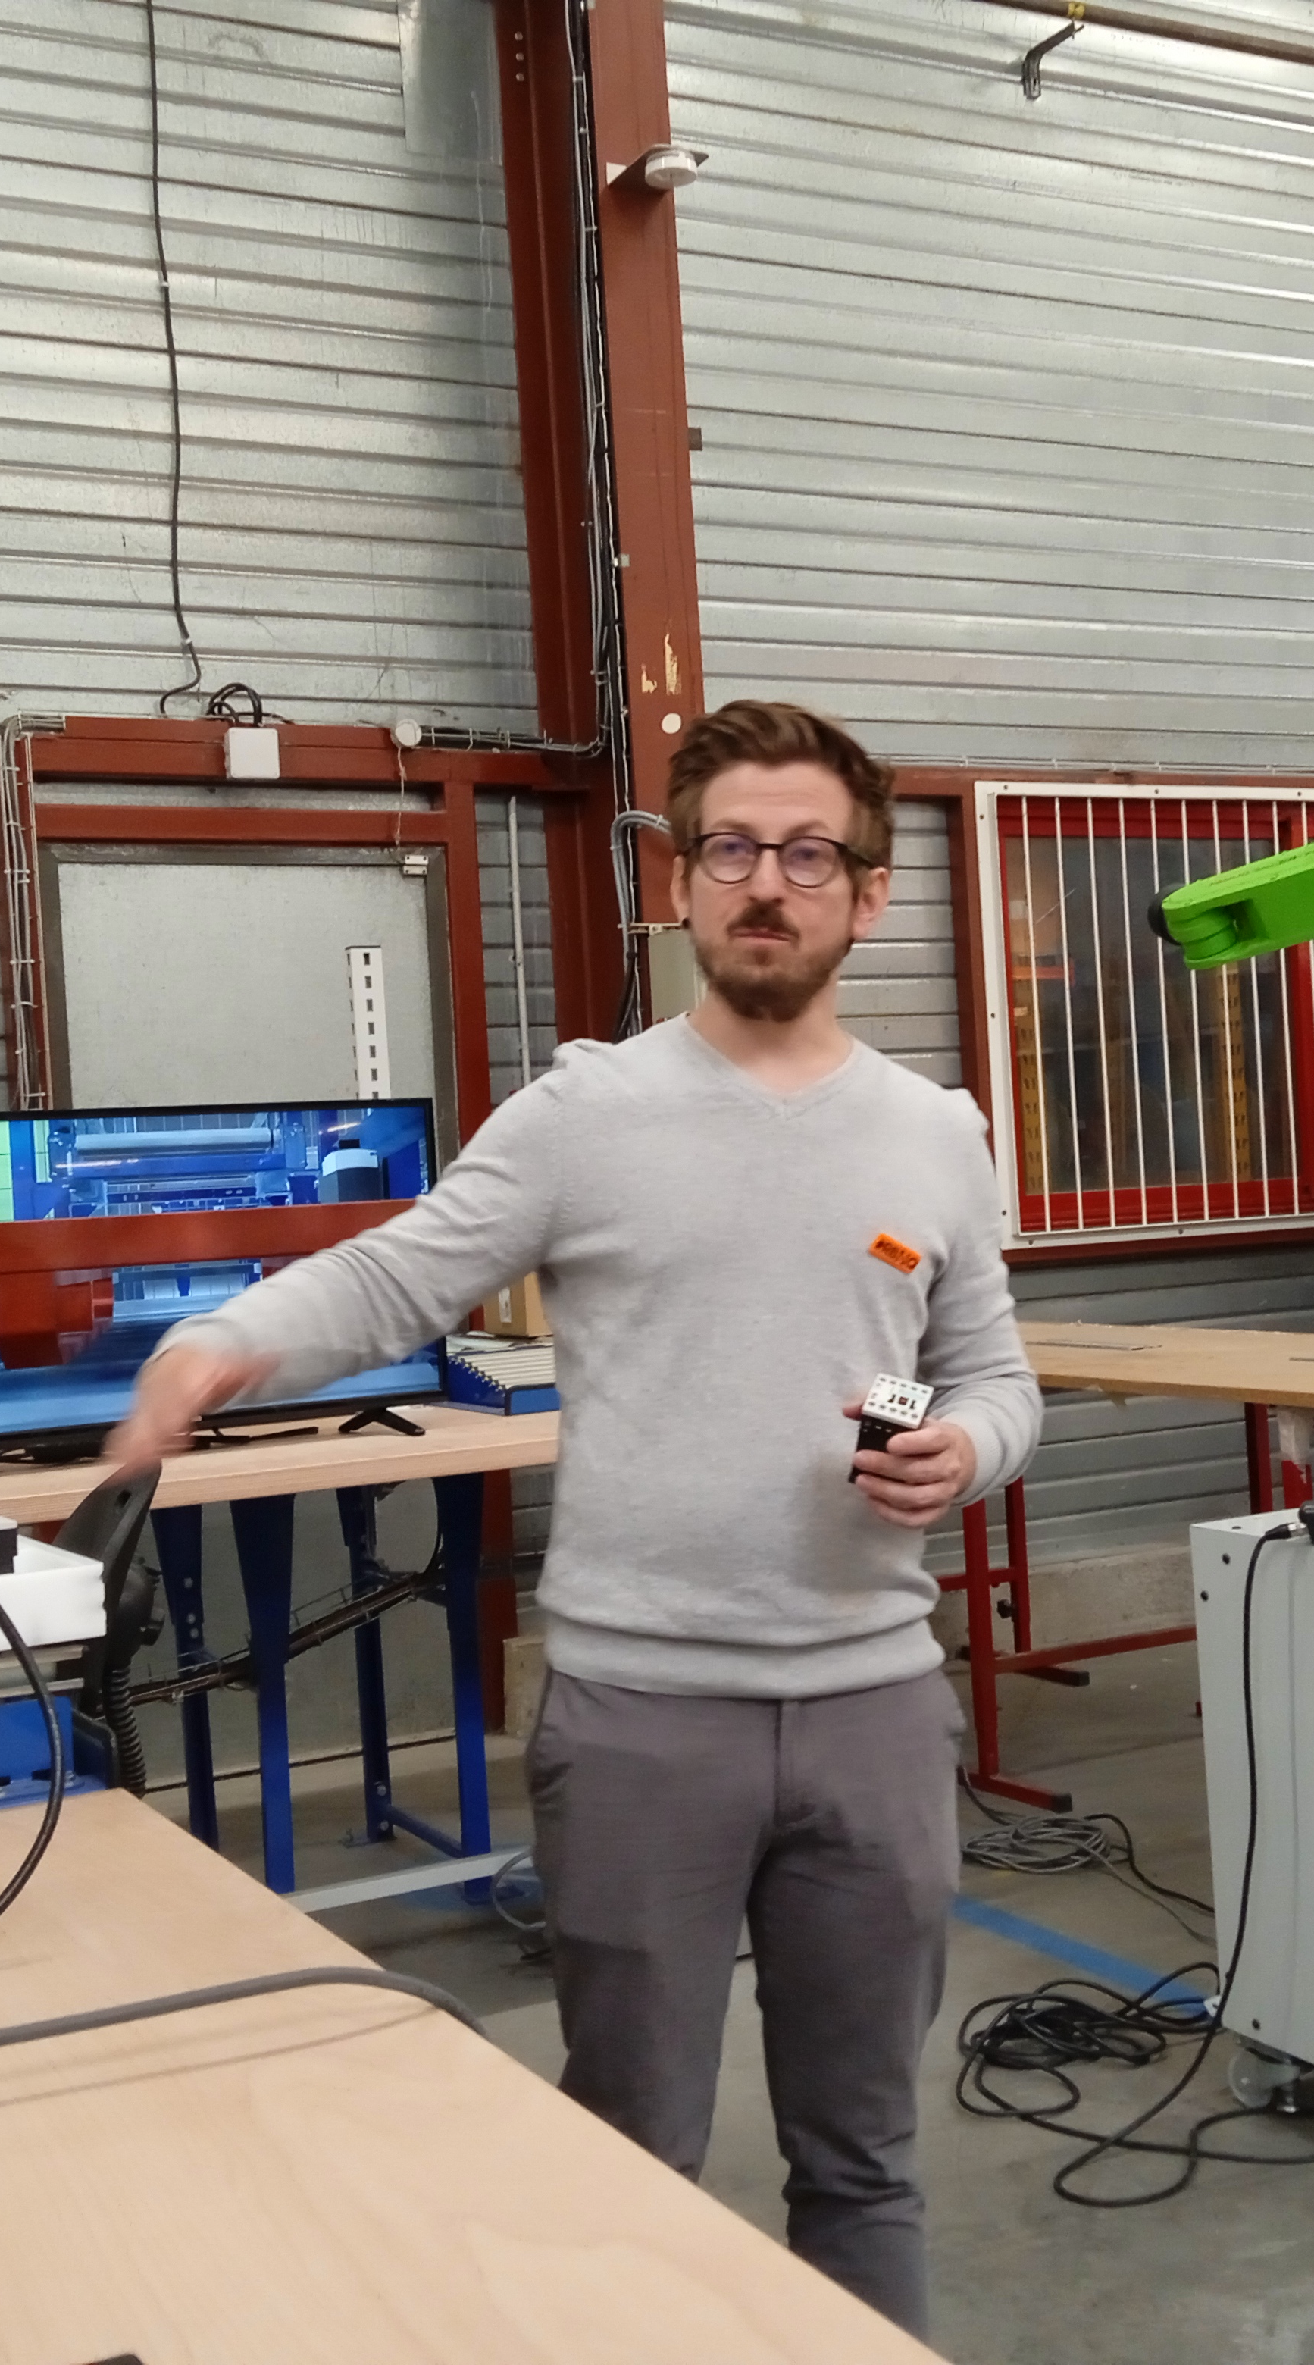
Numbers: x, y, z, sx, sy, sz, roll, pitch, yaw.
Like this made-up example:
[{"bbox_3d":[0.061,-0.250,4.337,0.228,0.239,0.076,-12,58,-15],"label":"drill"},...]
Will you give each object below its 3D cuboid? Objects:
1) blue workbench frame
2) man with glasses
[{"bbox_3d":[-0.633,0.955,4.881,0.520,0.790,0.620,-3,0,-26],"label":"blue workbench frame"},{"bbox_3d":[0.006,0.461,1.930,0.660,1.700,0.620,-3,0,-5],"label":"man with glasses"}]

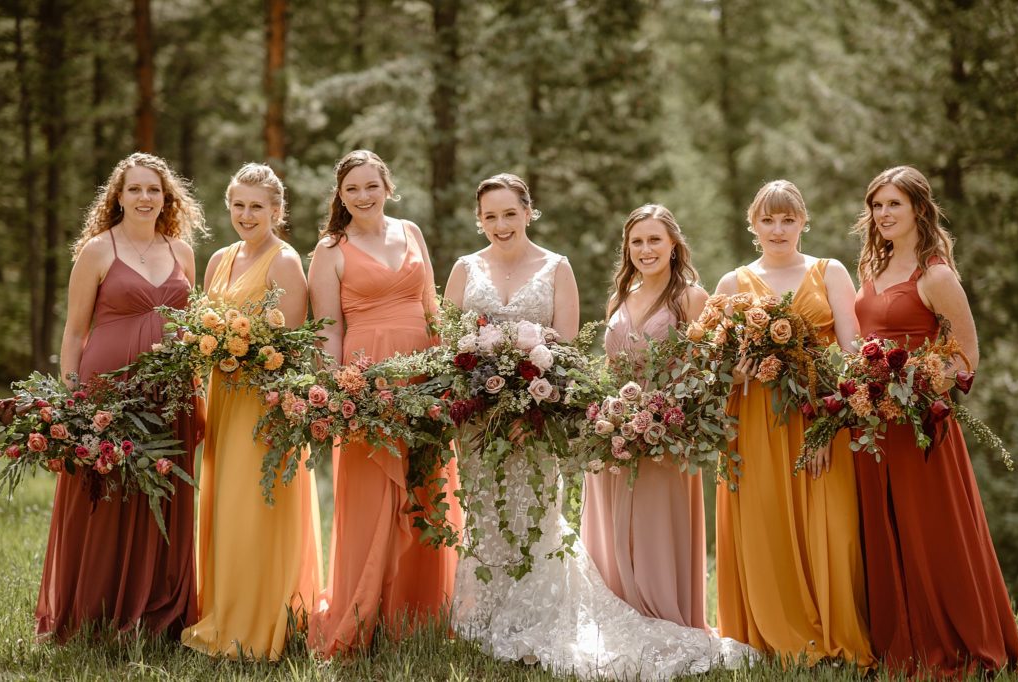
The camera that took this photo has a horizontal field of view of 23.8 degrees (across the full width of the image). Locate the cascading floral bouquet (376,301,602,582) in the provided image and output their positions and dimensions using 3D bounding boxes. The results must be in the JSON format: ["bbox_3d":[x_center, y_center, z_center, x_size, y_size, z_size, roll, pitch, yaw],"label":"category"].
[{"bbox_3d":[-0.050,0.326,7.850,0.690,0.890,0.420,0,2,0],"label":"cascading floral bouquet"}]

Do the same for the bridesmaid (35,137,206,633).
[{"bbox_3d":[-1.334,0.180,8.300,0.530,1.660,0.450,-1,2,-25],"label":"bridesmaid"}]

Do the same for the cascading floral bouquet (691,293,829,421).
[{"bbox_3d":[0.818,0.040,7.968,0.445,0.408,0.340,0,2,8],"label":"cascading floral bouquet"}]

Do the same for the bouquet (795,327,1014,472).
[{"bbox_3d":[1.284,0.184,7.866,0.698,0.452,0.400,0,2,10],"label":"bouquet"}]

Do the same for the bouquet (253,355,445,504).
[{"bbox_3d":[-0.526,0.290,7.920,0.620,0.490,0.400,0,2,-10],"label":"bouquet"}]

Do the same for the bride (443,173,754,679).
[{"bbox_3d":[0.302,0.262,8.242,1.052,1.639,0.850,0,2,4],"label":"bride"}]

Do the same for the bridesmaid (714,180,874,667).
[{"bbox_3d":[0.956,0.263,8.140,0.529,1.587,0.520,0,2,8],"label":"bridesmaid"}]

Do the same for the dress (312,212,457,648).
[{"bbox_3d":[-0.428,0.326,8.404,0.526,1.481,0.500,0,2,-14],"label":"dress"}]

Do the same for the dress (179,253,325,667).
[{"bbox_3d":[-0.867,0.363,8.170,0.460,1.390,0.450,0,2,18],"label":"dress"}]

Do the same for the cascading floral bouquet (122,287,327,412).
[{"bbox_3d":[-0.928,0.028,7.880,0.660,0.420,0.400,0,2,6],"label":"cascading floral bouquet"}]

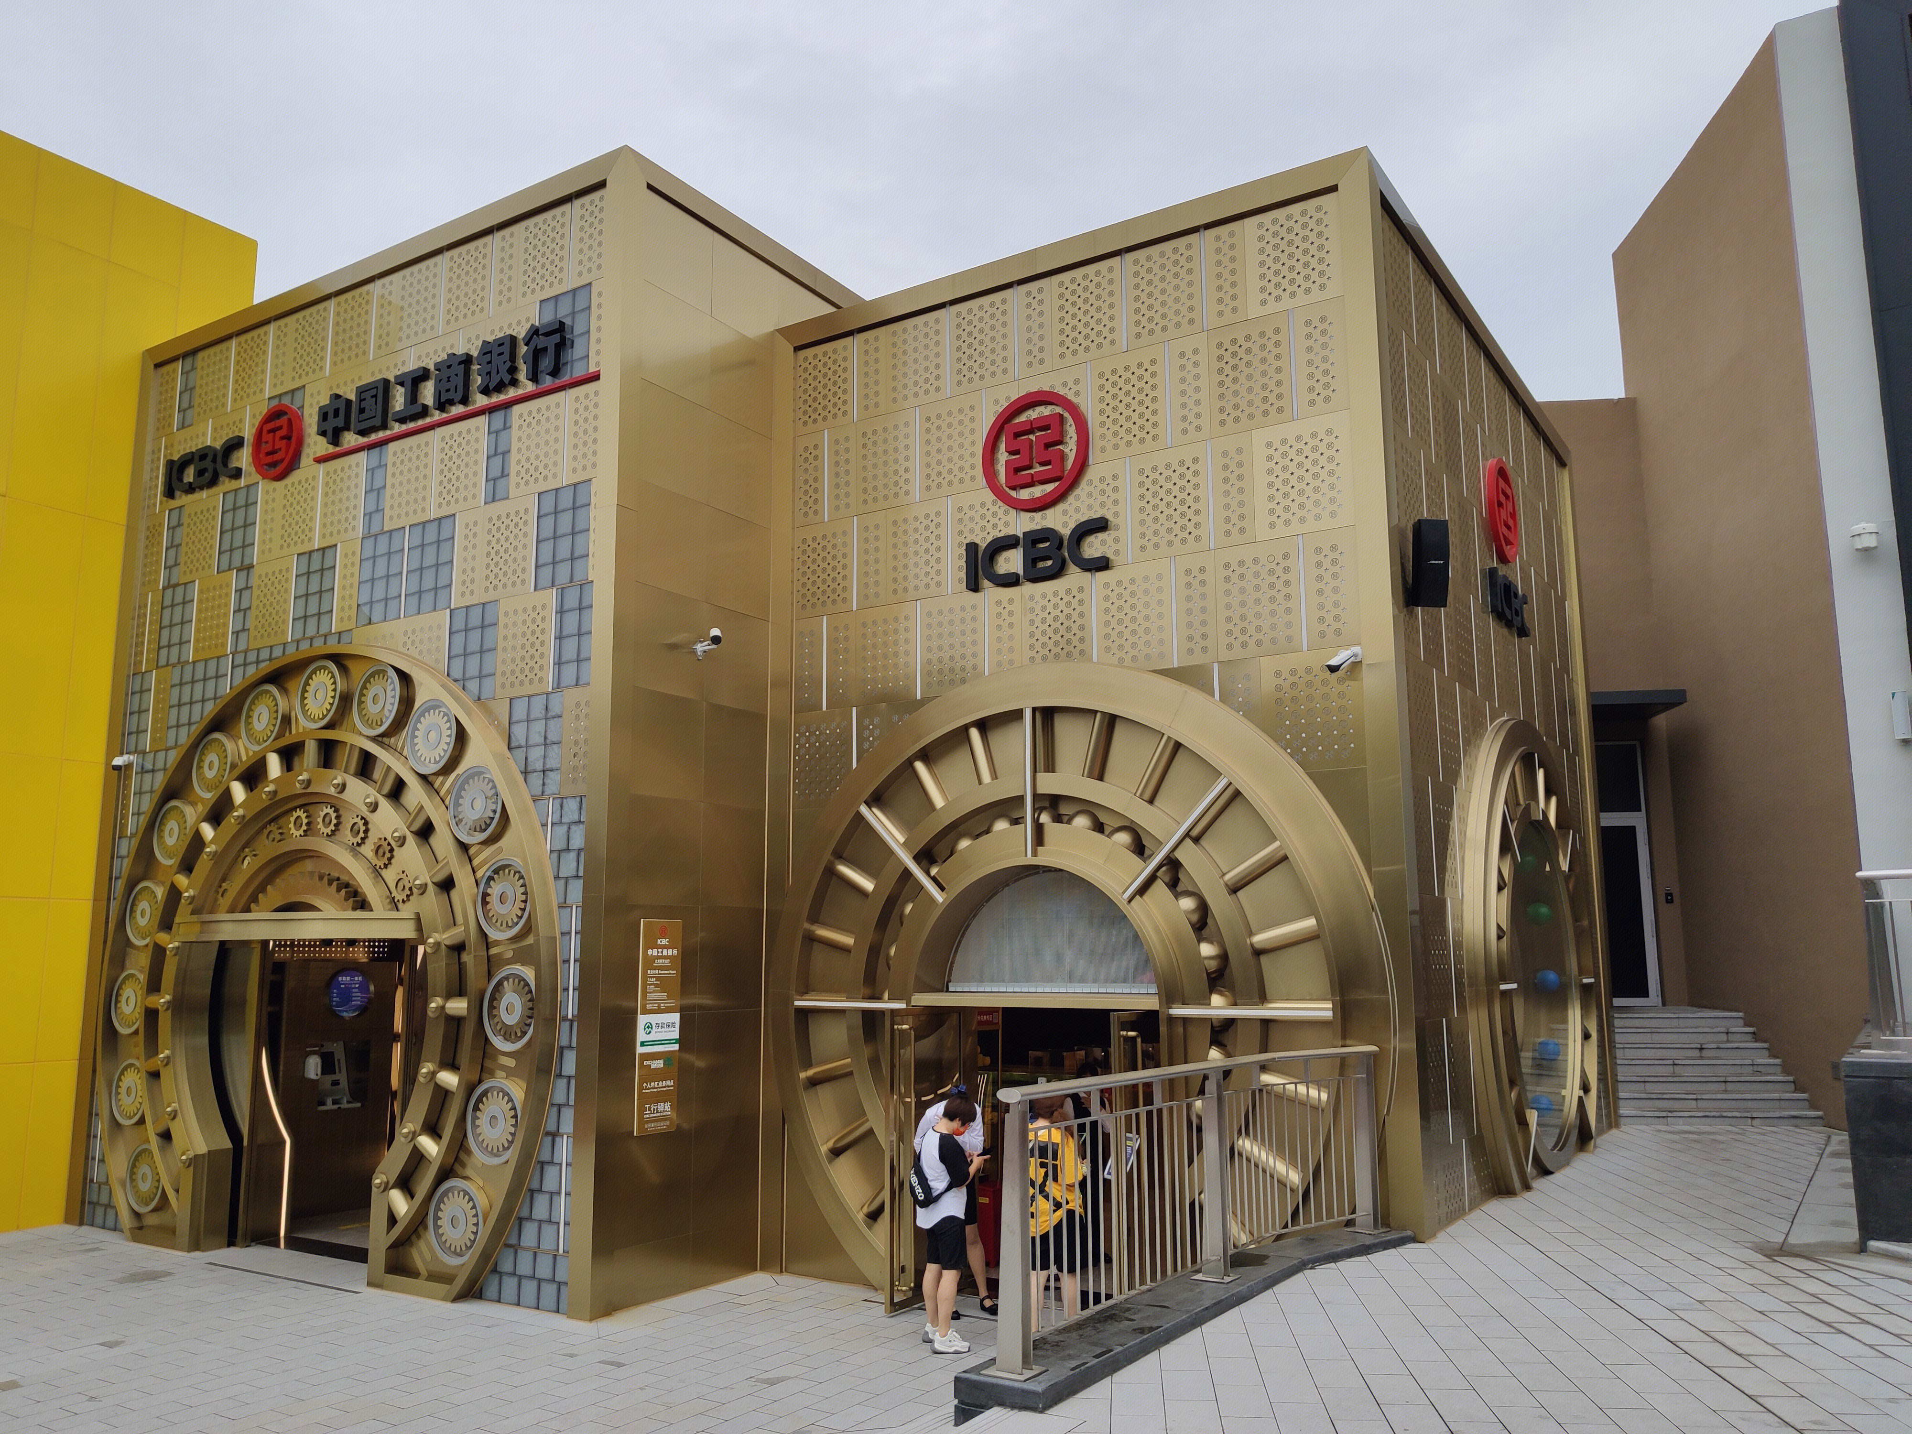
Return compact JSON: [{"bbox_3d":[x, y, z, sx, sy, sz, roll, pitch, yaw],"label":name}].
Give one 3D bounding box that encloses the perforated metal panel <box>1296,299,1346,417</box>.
[{"bbox_3d":[2.597,-2.545,10.204,0.364,0.836,0.040,-6,-11,33],"label":"perforated metal panel"}]

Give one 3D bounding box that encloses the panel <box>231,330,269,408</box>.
[{"bbox_3d":[-6.788,-3.369,13.849,0.602,0.794,0.050,-6,-11,32],"label":"panel"}]

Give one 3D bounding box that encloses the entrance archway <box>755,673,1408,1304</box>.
[{"bbox_3d":[0.690,1.881,10.257,4.880,4.504,0.573,-6,-11,32],"label":"entrance archway"}]

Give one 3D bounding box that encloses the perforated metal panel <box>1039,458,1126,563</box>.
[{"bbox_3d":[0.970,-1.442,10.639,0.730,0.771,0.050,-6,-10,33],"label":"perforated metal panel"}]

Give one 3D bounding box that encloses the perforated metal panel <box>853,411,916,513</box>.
[{"bbox_3d":[-0.561,-2.088,11.738,0.593,0.786,0.050,-6,-11,32],"label":"perforated metal panel"}]

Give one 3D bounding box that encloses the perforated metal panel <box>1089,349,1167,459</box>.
[{"bbox_3d":[1.281,-2.295,10.548,0.612,0.800,0.040,-6,-11,33],"label":"perforated metal panel"}]

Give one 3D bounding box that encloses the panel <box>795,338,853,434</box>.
[{"bbox_3d":[-1.103,-2.816,12.237,0.629,0.784,0.050,-6,-10,33],"label":"panel"}]

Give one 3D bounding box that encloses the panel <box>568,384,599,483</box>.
[{"bbox_3d":[-2.922,-2.231,11.335,0.353,0.788,0.052,-6,-10,33],"label":"panel"}]

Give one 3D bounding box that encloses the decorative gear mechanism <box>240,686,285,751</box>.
[{"bbox_3d":[-6.242,0.014,13.021,0.623,0.623,0.103,-6,-10,33],"label":"decorative gear mechanism"}]

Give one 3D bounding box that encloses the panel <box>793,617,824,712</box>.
[{"bbox_3d":[-1.201,-0.443,11.891,0.296,0.786,0.050,-6,-11,32],"label":"panel"}]

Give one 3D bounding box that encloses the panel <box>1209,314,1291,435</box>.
[{"bbox_3d":[2.032,-2.361,9.946,0.593,0.784,0.060,-6,-11,32],"label":"panel"}]

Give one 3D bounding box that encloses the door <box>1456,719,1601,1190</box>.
[{"bbox_3d":[4.850,1.831,11.954,0.277,3.727,4.455,-6,-11,32],"label":"door"}]

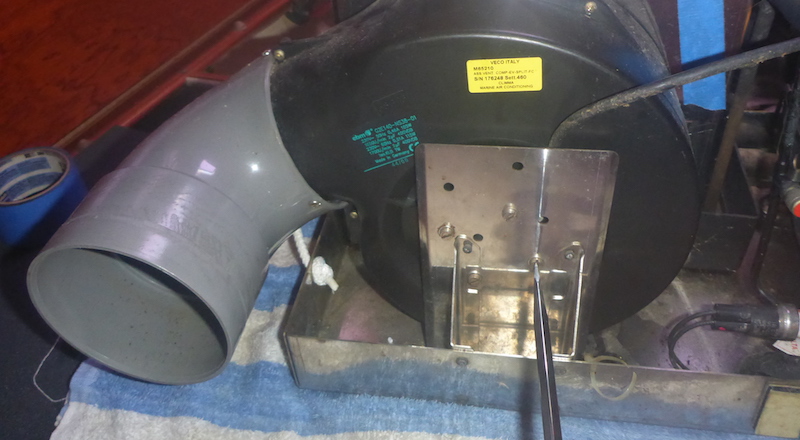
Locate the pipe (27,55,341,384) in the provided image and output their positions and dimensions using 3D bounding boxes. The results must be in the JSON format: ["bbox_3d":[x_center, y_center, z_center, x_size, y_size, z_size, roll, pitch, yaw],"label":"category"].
[{"bbox_3d":[-0.110,-0.007,0.401,0.161,0.114,0.174,-23,30,27],"label":"pipe"}]

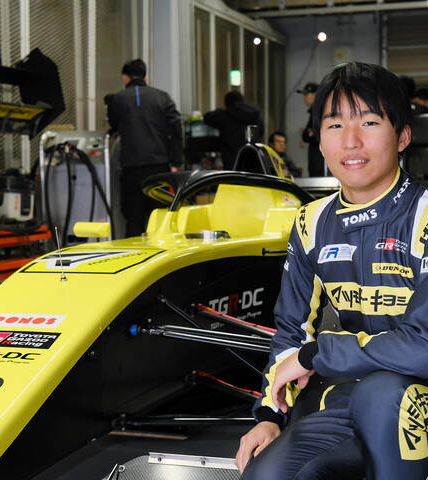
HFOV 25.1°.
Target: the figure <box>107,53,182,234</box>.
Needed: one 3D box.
[{"bbox_3d":[-0.550,-0.580,7.600,0.600,1.710,0.420,0,4,0],"label":"figure"}]

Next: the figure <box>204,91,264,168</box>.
[{"bbox_3d":[0.220,-0.690,9.800,0.540,1.650,0.480,-2,4,-34],"label":"figure"}]

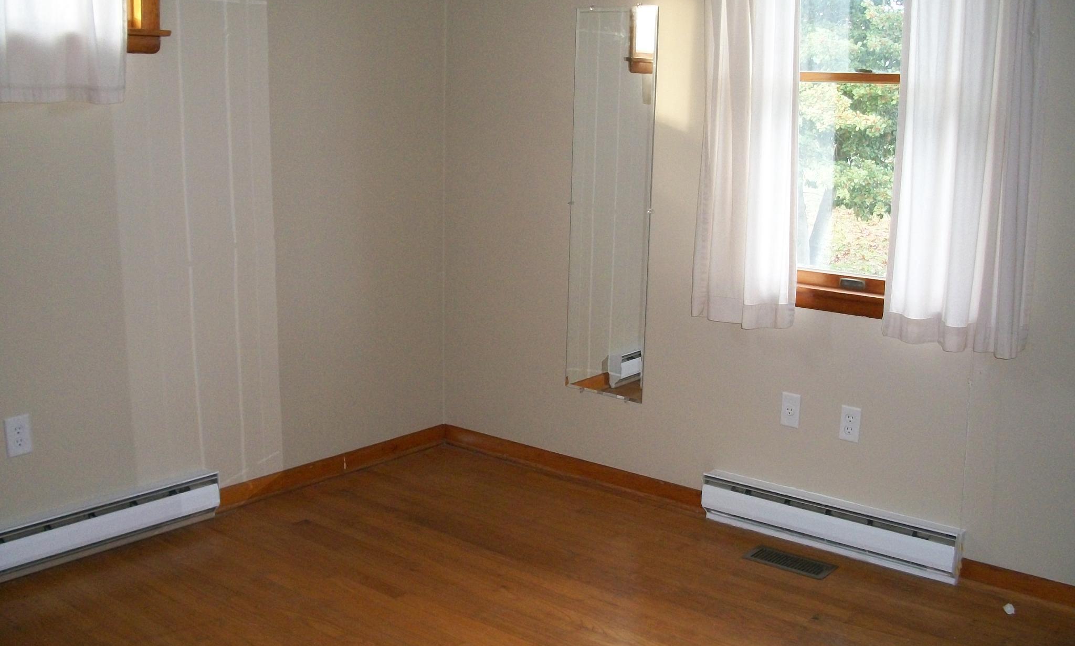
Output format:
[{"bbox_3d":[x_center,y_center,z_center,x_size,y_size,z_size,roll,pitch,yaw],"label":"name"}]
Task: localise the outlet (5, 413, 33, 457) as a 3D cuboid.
[{"bbox_3d":[-1.605,0.351,3.368,0.009,0.122,0.076,9,13,38],"label":"outlet"}]

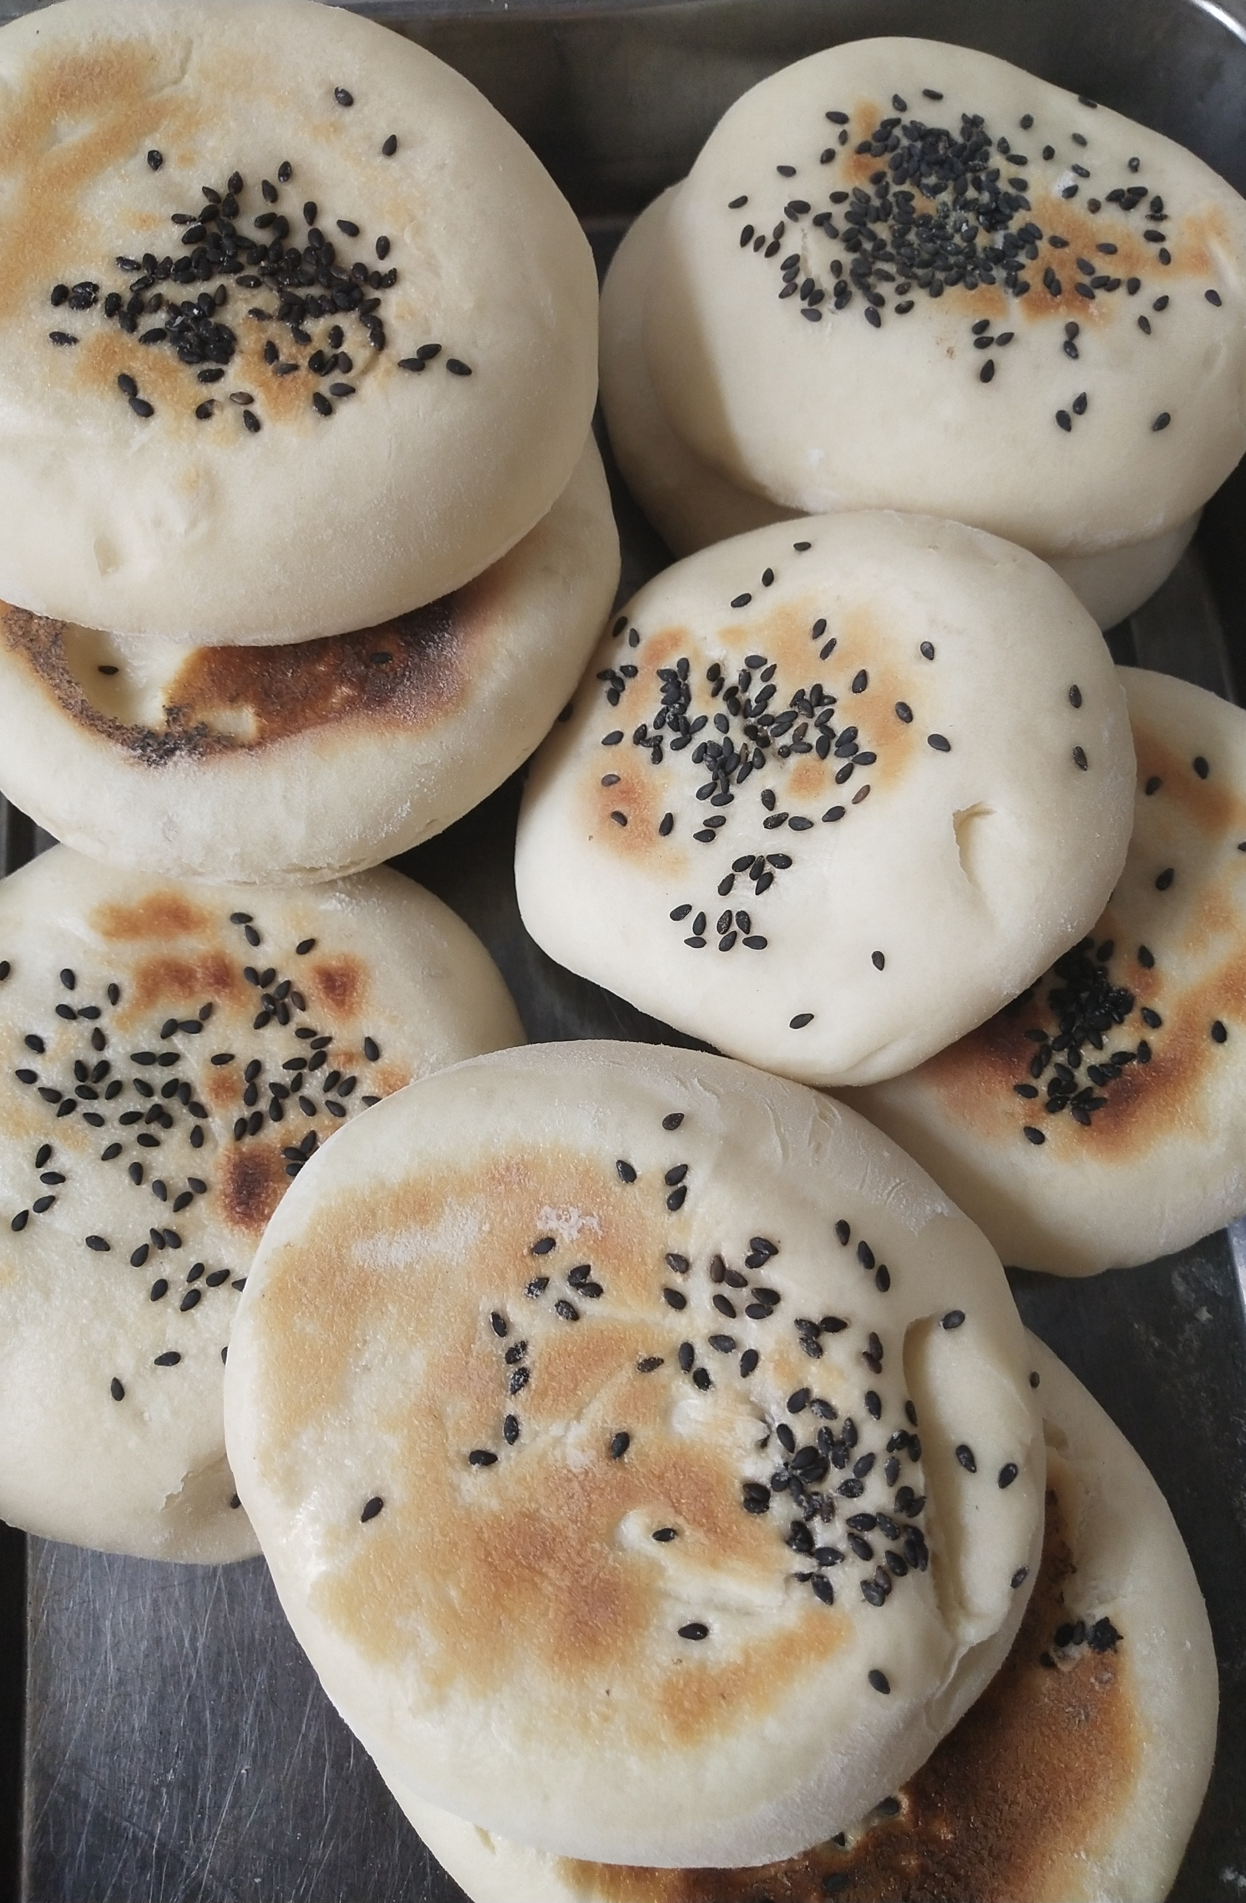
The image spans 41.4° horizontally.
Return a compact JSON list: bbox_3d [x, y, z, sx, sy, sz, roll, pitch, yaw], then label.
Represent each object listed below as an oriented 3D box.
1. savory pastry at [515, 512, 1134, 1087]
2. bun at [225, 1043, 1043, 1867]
[{"bbox_3d":[0.029,-0.023,0.240,0.089,0.032,0.087,0,75,0],"label":"savory pastry"},{"bbox_3d":[0.002,0.058,0.202,0.099,0.031,0.096,0,75,-4],"label":"bun"}]

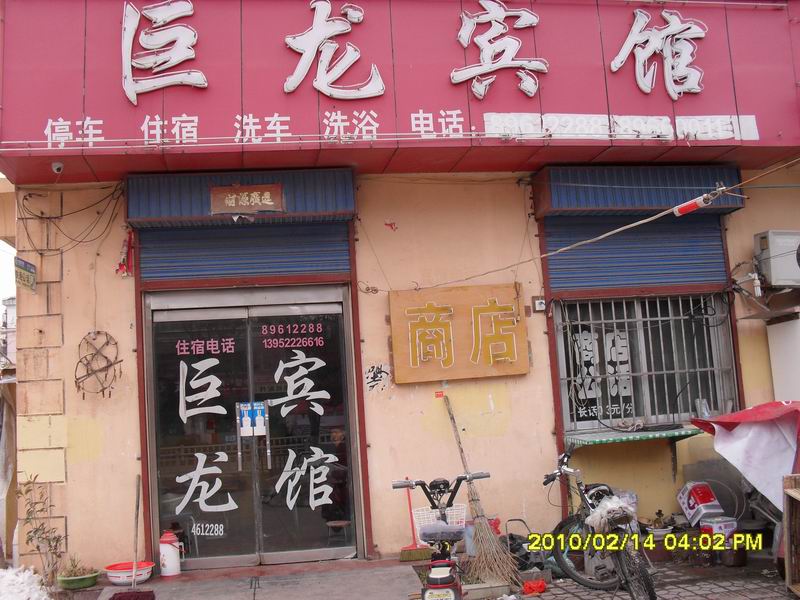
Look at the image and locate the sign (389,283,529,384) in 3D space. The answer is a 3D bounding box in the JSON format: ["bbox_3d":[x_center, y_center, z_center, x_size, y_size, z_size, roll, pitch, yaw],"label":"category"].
[{"bbox_3d":[0.544,0.310,7.403,1.250,0.851,0.045,-3,-6,-7],"label":"sign"}]

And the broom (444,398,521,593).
[{"bbox_3d":[0.623,1.590,6.986,0.460,1.639,0.250,-13,-25,-8],"label":"broom"}]

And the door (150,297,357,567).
[{"bbox_3d":[-1.289,1.177,7.203,1.708,2.299,0.080,-3,-6,-7],"label":"door"}]

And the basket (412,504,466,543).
[{"bbox_3d":[0.286,1.616,5.850,0.360,0.220,0.240,-2,-6,-15],"label":"basket"}]

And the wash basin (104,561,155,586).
[{"bbox_3d":[-2.217,2.244,6.630,0.410,0.140,0.410,-3,-6,-7],"label":"wash basin"}]

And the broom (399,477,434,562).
[{"bbox_3d":[0.135,1.915,7.094,0.320,0.709,0.090,-5,-19,-8],"label":"broom"}]

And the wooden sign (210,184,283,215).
[{"bbox_3d":[-1.296,-0.859,6.911,0.605,0.230,0.020,-3,-6,-7],"label":"wooden sign"}]

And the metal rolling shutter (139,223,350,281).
[{"bbox_3d":[-1.379,-0.425,7.301,1.864,0.491,0.060,-3,-6,-7],"label":"metal rolling shutter"}]

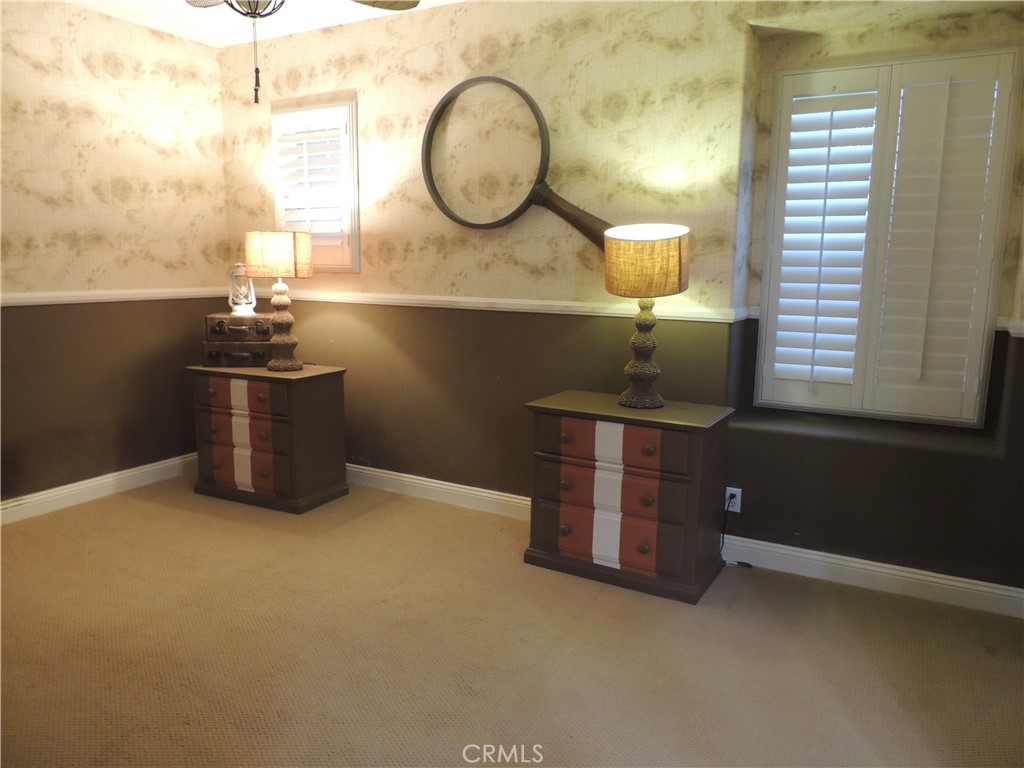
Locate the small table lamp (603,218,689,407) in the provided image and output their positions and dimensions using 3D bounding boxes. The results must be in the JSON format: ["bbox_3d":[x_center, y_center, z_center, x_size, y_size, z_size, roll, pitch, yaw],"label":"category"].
[{"bbox_3d":[0.606,-0.299,3.226,0.390,0.800,0.390,6,10,28],"label":"small table lamp"}]

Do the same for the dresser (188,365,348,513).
[{"bbox_3d":[-1.460,0.289,4.273,0.837,0.763,0.457,5,10,25],"label":"dresser"}]

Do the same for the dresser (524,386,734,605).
[{"bbox_3d":[0.533,0.480,3.297,0.837,0.763,0.457,6,11,30],"label":"dresser"}]

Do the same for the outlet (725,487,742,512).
[{"bbox_3d":[1.054,0.555,3.379,0.070,0.114,0.014,6,10,28],"label":"outlet"}]

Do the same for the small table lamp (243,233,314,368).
[{"bbox_3d":[-1.344,-0.484,4.173,0.390,0.800,0.390,6,10,28],"label":"small table lamp"}]

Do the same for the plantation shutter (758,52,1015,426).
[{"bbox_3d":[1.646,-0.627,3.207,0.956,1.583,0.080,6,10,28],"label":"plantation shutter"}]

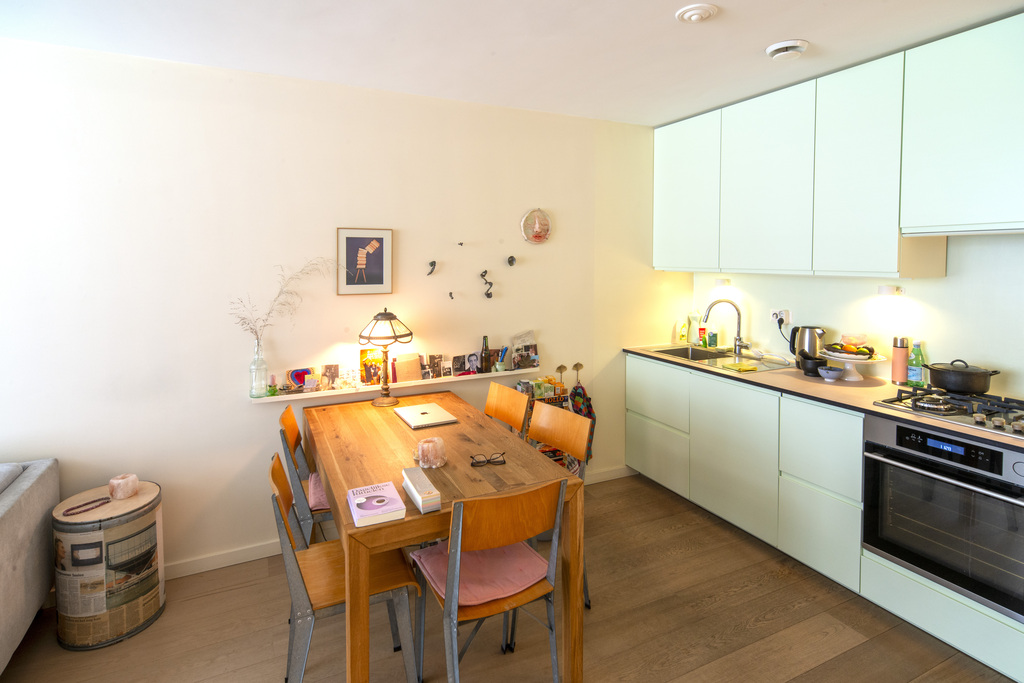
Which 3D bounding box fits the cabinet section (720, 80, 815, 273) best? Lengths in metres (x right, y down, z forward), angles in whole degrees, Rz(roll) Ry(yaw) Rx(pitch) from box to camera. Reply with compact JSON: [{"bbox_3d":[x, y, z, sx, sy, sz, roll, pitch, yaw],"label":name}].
[{"bbox_3d":[1.625,-0.900,3.010,0.380,1.000,0.600,-5,7,-27],"label":"cabinet section"}]

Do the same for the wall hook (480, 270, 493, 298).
[{"bbox_3d":[-0.157,-0.349,3.146,0.076,0.168,0.046,-5,9,-25],"label":"wall hook"}]

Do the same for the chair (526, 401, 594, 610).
[{"bbox_3d":[0.036,0.763,2.271,0.507,0.849,0.435,-7,10,-36],"label":"chair"}]

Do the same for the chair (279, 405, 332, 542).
[{"bbox_3d":[-0.878,0.761,2.474,0.490,0.855,0.400,-4,8,-26],"label":"chair"}]

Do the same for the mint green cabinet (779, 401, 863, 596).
[{"bbox_3d":[1.711,0.663,2.529,0.628,0.803,0.415,-5,9,-25],"label":"mint green cabinet"}]

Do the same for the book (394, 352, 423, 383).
[{"bbox_3d":[-0.584,0.140,2.904,0.138,0.164,0.021,-5,-9,-25],"label":"book"}]

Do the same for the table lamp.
[{"bbox_3d":[-0.701,0.077,2.850,0.305,0.530,0.305,-4,8,-26],"label":"table lamp"}]

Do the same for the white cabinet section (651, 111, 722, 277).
[{"bbox_3d":[1.345,-0.980,3.540,0.380,1.000,0.600,-5,7,-27],"label":"white cabinet section"}]

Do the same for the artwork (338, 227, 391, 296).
[{"bbox_3d":[-0.821,-0.441,2.855,0.301,0.364,0.022,-5,9,-25],"label":"artwork"}]

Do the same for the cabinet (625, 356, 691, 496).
[{"bbox_3d":[1.222,0.509,3.489,0.628,0.803,0.621,-5,9,-25],"label":"cabinet"}]

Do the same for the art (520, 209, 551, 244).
[{"bbox_3d":[0.162,-0.739,3.293,0.218,0.227,0.046,-5,9,-25],"label":"art"}]

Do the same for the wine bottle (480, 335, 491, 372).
[{"bbox_3d":[-0.162,0.082,3.165,0.062,0.232,0.062,0,7,0],"label":"wine bottle"}]

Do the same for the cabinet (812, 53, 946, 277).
[{"bbox_3d":[1.884,-0.841,2.622,0.394,1.007,0.407,-5,9,-25],"label":"cabinet"}]

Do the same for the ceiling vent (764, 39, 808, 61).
[{"bbox_3d":[1.268,-1.334,2.365,0.180,0.050,0.180,0,7,0],"label":"ceiling vent"}]

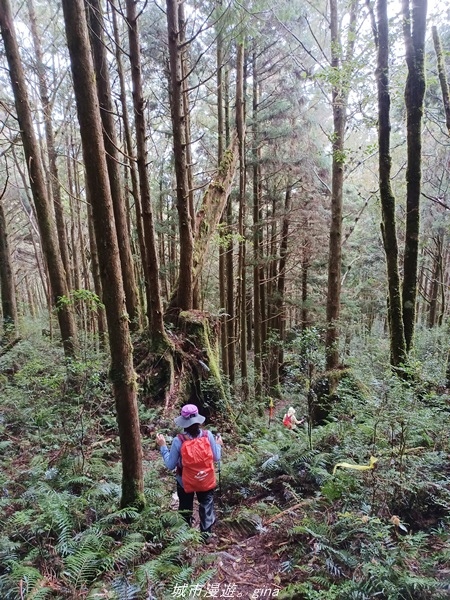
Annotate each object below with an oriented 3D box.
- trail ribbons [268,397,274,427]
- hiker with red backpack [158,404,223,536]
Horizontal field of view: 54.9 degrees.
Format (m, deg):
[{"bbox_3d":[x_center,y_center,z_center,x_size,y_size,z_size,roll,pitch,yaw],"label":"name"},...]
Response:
[{"bbox_3d":[1.395,3.375,13.000,0.160,0.950,0.100,-2,15,0],"label":"trail ribbons"},{"bbox_3d":[-0.352,1.836,4.578,0.680,1.600,0.600,-4,14,-7],"label":"hiker with red backpack"}]

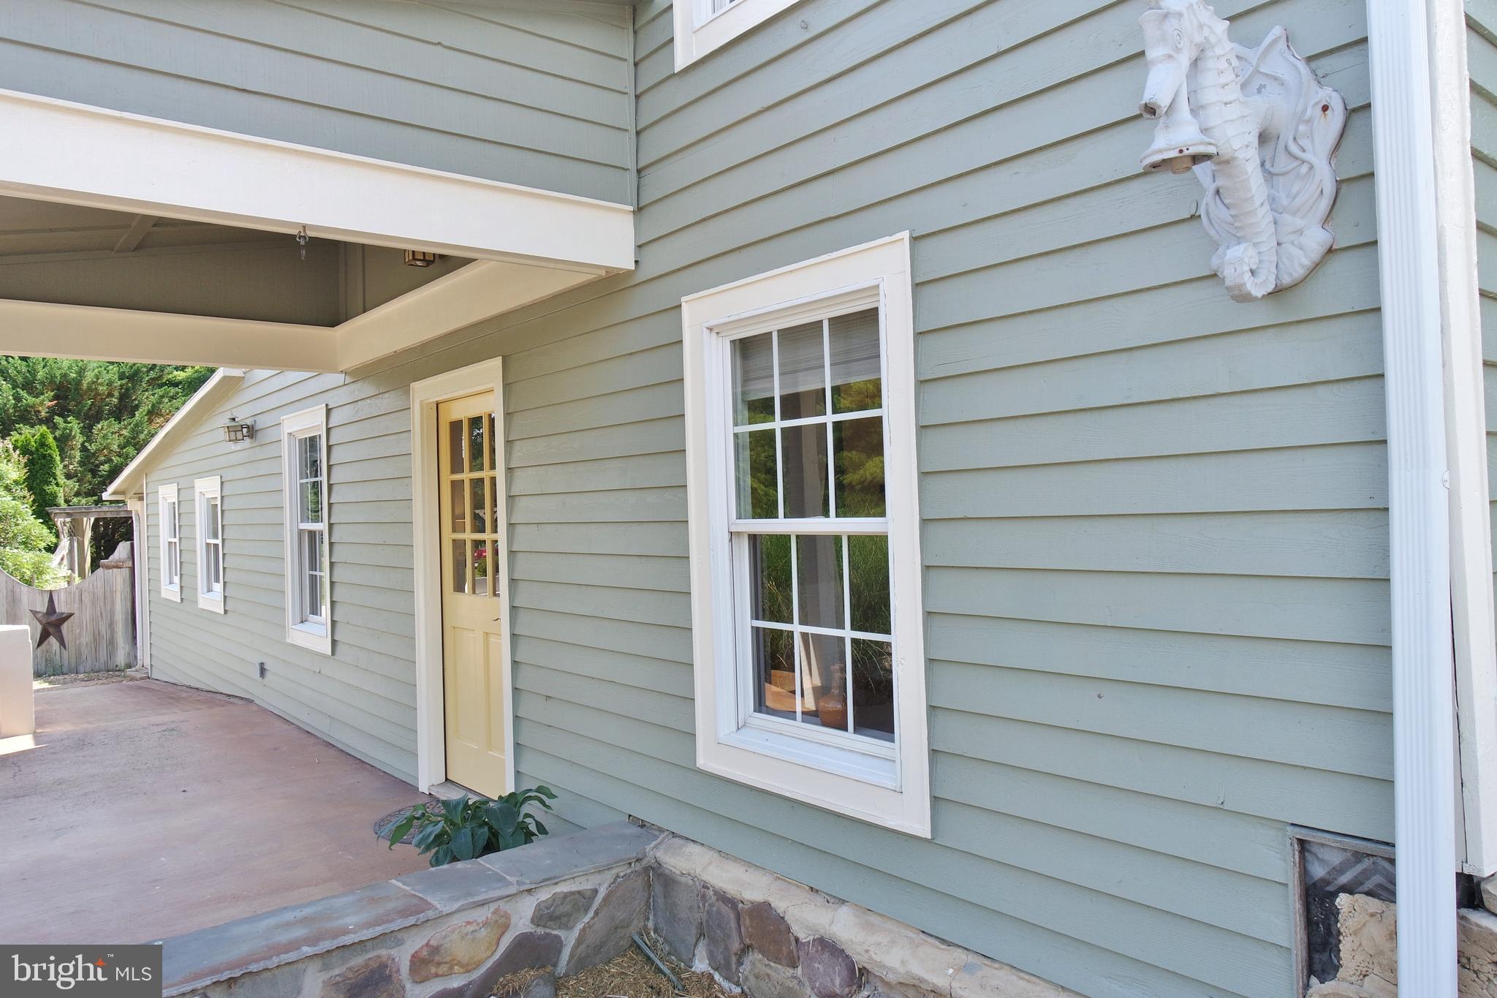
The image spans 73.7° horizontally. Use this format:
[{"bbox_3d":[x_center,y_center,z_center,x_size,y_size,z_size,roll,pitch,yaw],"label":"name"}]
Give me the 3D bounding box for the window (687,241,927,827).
[{"bbox_3d":[0.167,0.108,3.147,0.100,1.651,1.046,-2,0,-40],"label":"window"}]

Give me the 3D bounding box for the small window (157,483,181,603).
[{"bbox_3d":[-6.220,0.468,10.822,0.100,1.235,1.055,-2,0,-40],"label":"small window"}]

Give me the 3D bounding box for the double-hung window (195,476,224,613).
[{"bbox_3d":[-4.995,0.423,9.350,0.100,1.235,1.058,-2,0,-40],"label":"double-hung window"}]

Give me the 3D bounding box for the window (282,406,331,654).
[{"bbox_3d":[-3.064,0.217,7.027,0.100,1.662,1.042,-2,0,-40],"label":"window"}]

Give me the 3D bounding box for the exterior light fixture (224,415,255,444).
[{"bbox_3d":[-4.087,-0.558,8.027,0.201,0.228,0.150,-2,0,-40],"label":"exterior light fixture"}]

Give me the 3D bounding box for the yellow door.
[{"bbox_3d":[-1.366,0.496,5.092,0.050,2.048,0.890,-2,0,-40],"label":"yellow door"}]

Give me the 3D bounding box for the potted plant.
[{"bbox_3d":[-1.150,1.404,4.136,0.580,0.300,0.500,-2,0,-40],"label":"potted plant"}]

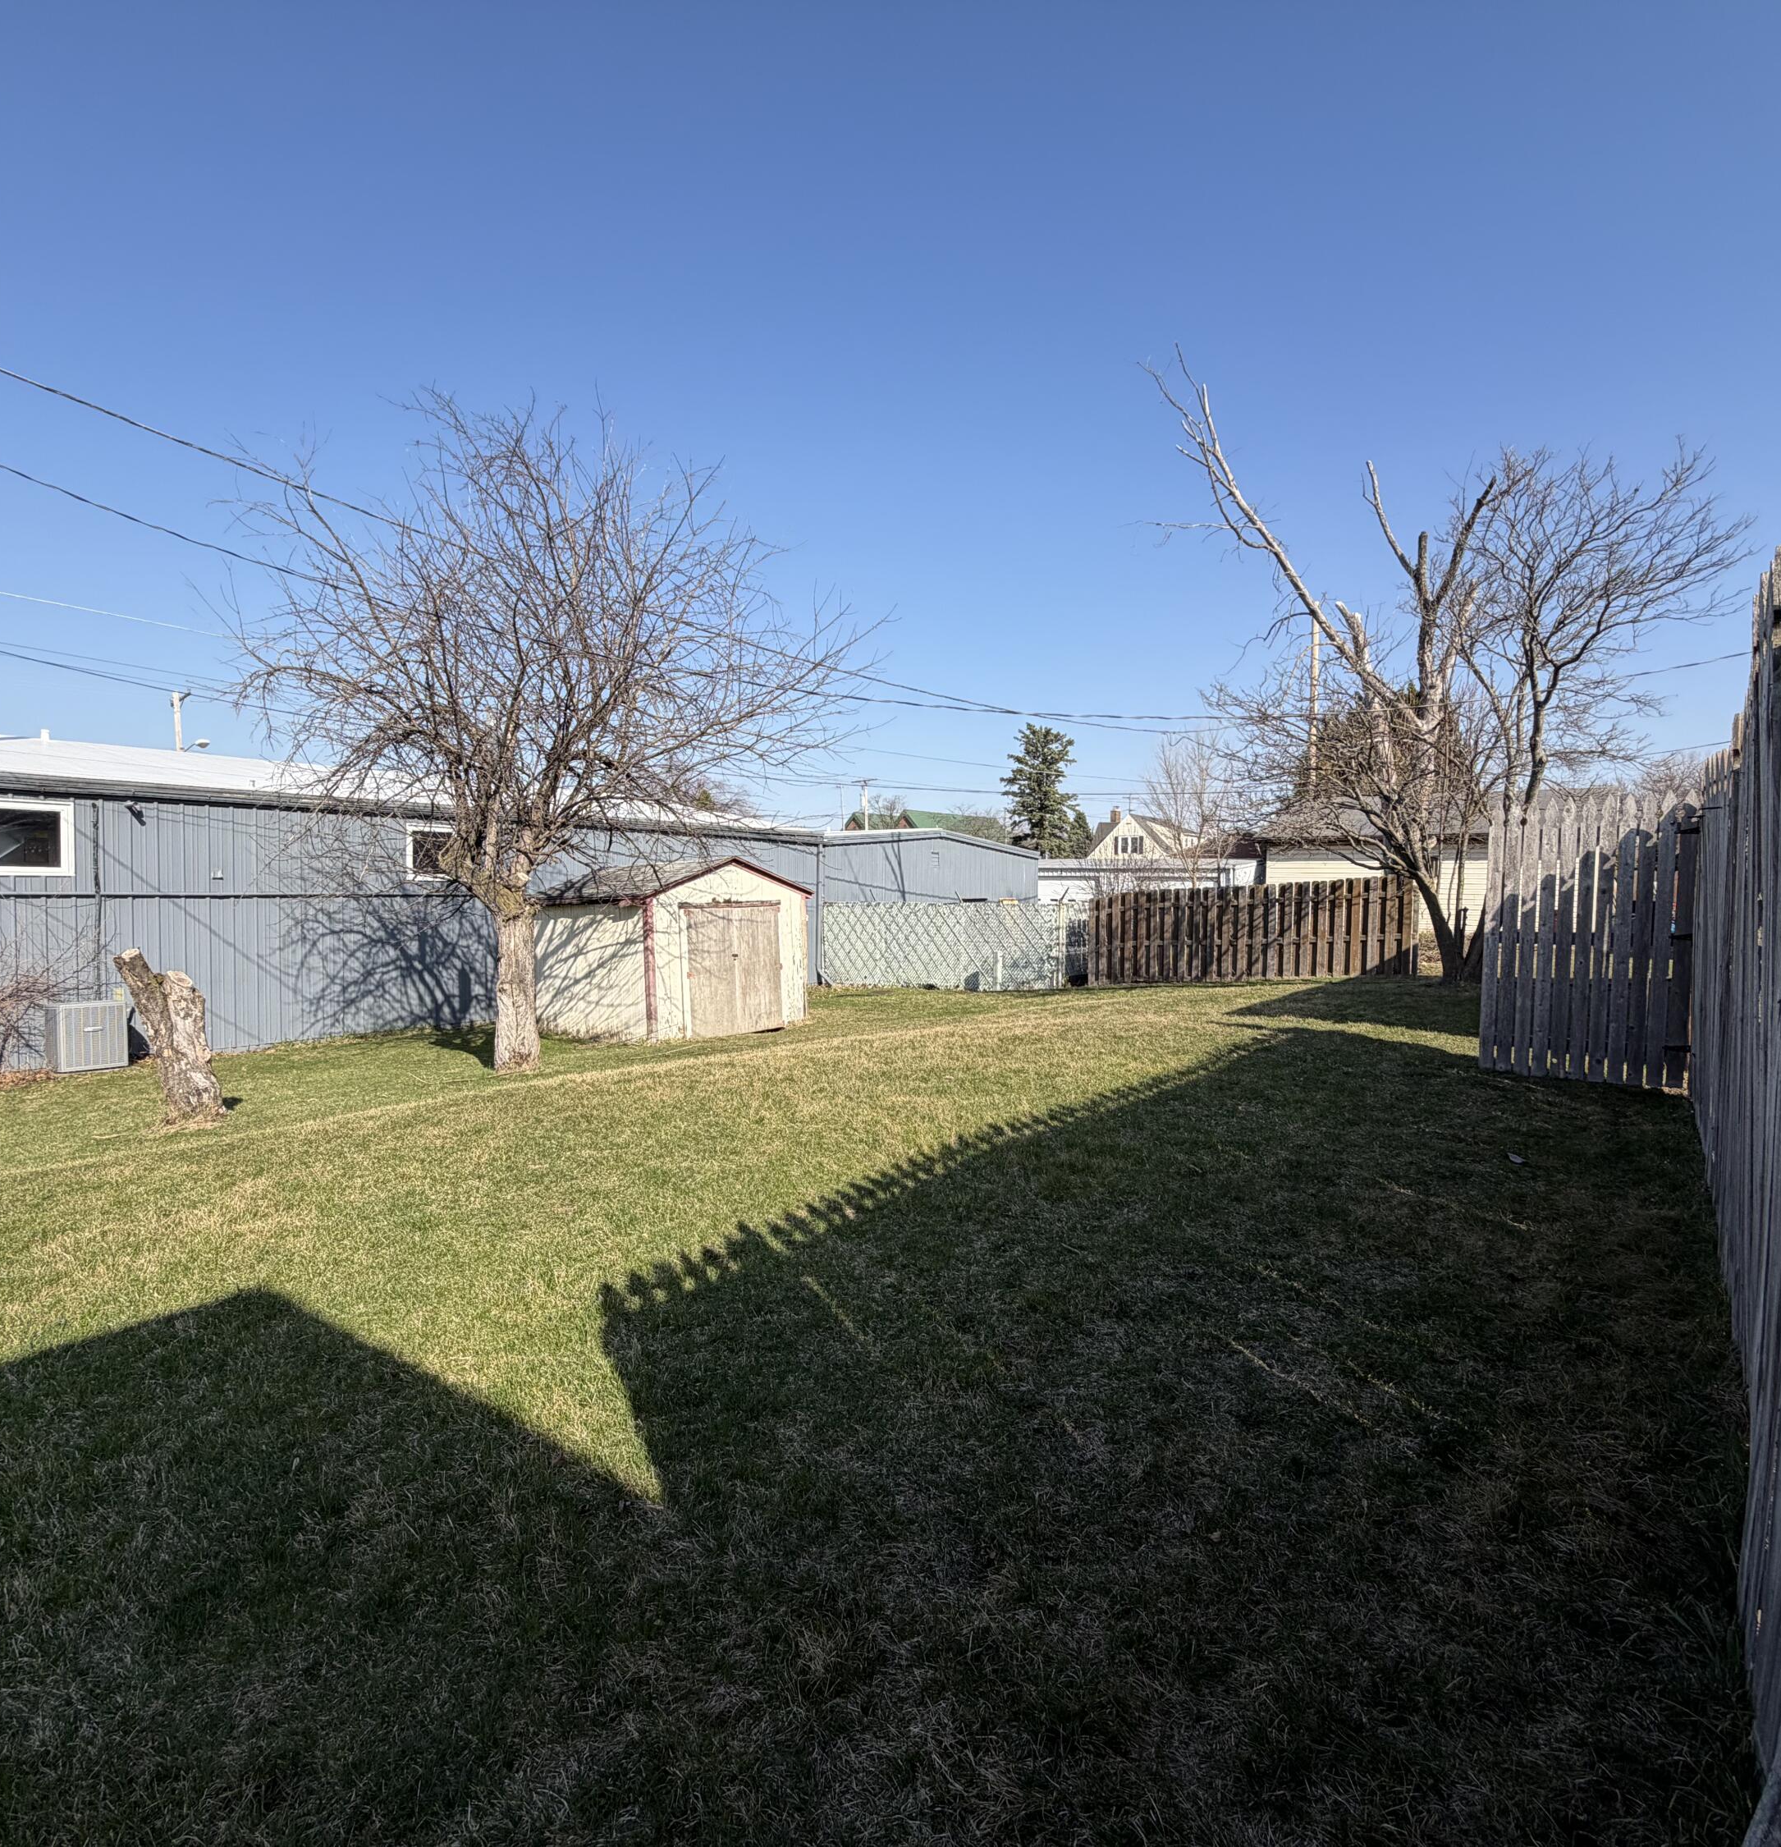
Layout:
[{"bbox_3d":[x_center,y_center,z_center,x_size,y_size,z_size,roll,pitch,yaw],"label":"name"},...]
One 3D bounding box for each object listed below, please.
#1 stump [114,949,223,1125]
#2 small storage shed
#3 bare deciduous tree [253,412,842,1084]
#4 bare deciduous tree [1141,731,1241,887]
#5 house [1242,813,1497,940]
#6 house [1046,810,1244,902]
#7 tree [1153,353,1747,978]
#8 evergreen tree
[{"bbox_3d":[-5.454,0.831,7.529,0.740,1.270,0.520,-1,2,-36],"label":"stump"},{"bbox_3d":[-2.988,0.220,13.477,2.500,2.220,2.700,2,2,37],"label":"small storage shed"},{"bbox_3d":[-3.206,-1.824,9.793,5.800,6.500,5.500,0,2,-18],"label":"bare deciduous tree"},{"bbox_3d":[8.232,-2.483,26.904,2.700,5.800,2.600,0,2,0],"label":"bare deciduous tree"},{"bbox_3d":[15.263,-1.768,27.234,7.600,3.900,7.000,2,2,37],"label":"house"},{"bbox_3d":[14.499,-3.710,56.890,10.000,6.700,11.000,2,2,37],"label":"house"},{"bbox_3d":[7.217,-3.425,13.463,7.100,8.300,6.000,1,2,28],"label":"tree"},{"bbox_3d":[8.828,-6.045,57.815,4.800,11.200,4.700,0,2,0],"label":"evergreen tree"}]

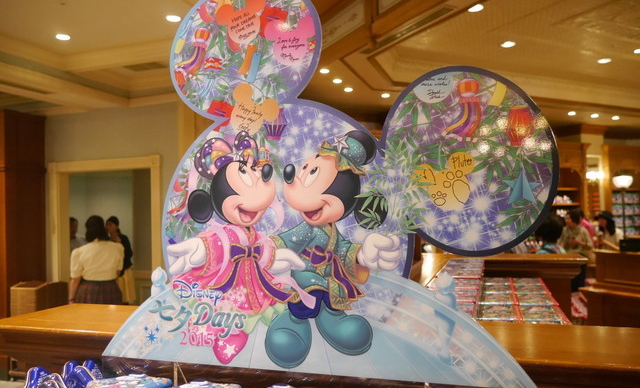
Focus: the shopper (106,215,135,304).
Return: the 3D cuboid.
[{"bbox_3d":[-2.298,1.047,5.779,0.430,1.590,0.280,-2,-2,34],"label":"shopper"}]

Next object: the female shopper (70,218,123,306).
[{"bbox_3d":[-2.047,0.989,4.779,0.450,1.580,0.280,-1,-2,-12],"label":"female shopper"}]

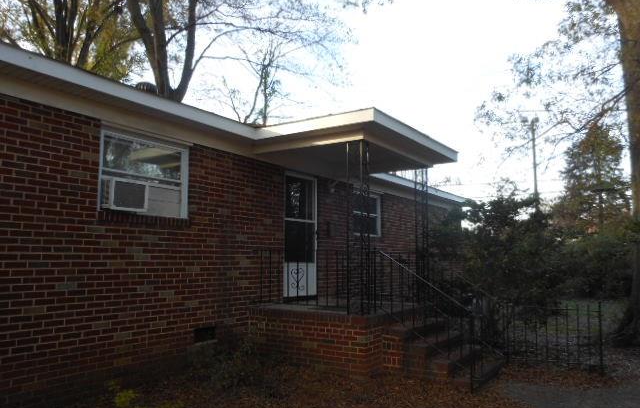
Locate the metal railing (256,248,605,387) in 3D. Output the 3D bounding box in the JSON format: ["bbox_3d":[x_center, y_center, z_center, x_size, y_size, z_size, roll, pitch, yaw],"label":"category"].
[{"bbox_3d":[1.335,1.395,6.984,4.100,1.500,2.060,-3,-7,32],"label":"metal railing"}]

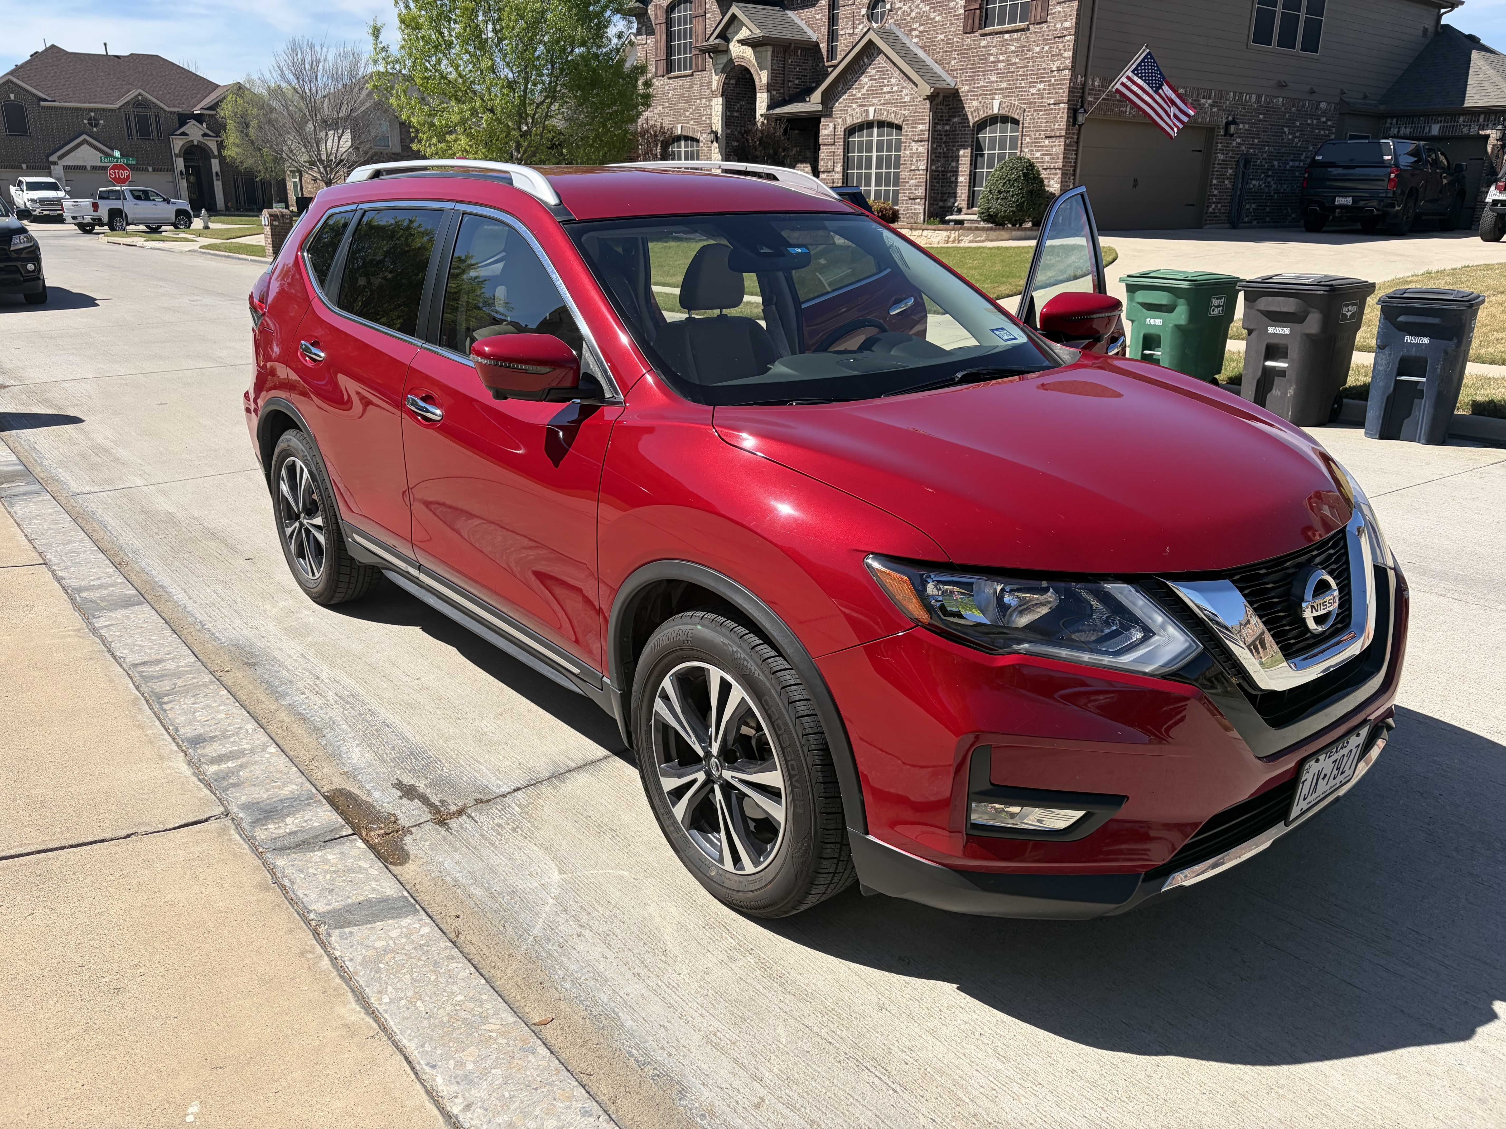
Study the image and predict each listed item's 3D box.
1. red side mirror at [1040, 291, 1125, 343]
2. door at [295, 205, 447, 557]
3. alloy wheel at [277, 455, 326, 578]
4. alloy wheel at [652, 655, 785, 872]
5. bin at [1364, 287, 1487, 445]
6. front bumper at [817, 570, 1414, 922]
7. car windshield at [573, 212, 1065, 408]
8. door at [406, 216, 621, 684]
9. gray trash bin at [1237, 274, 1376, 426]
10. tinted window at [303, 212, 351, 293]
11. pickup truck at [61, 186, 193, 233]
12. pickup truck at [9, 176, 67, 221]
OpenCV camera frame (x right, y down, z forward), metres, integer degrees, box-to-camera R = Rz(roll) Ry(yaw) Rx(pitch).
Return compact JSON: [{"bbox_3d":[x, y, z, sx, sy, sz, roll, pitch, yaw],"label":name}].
[{"bbox_3d":[1.111,-0.827,3.795,0.260,0.175,0.170,10,21,29],"label":"red side mirror"},{"bbox_3d":[-1.337,-0.674,3.975,0.240,1.140,1.060,-14,23,-38],"label":"door"},{"bbox_3d":[-1.744,-0.203,4.602,0.190,0.490,0.490,-14,23,-38],"label":"alloy wheel"},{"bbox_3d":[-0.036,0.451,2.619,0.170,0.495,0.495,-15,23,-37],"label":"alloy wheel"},{"bbox_3d":[4.960,-1.485,8.420,0.600,1.040,0.770,14,22,37],"label":"bin"},{"bbox_3d":[1.016,0.296,2.606,1.830,0.600,0.650,-14,23,-38],"label":"front bumper"},{"bbox_3d":[0.200,-0.776,3.272,1.380,0.150,0.860,-15,56,-37],"label":"car windshield"},{"bbox_3d":[-0.659,-0.393,3.180,0.270,1.170,1.160,-15,23,-37],"label":"door"},{"bbox_3d":[4.270,-1.680,8.890,0.850,1.100,0.720,-15,24,-41],"label":"gray trash bin"},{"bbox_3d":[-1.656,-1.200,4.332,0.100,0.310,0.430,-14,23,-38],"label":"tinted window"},{"bbox_3d":[-28.800,-16.450,52.400,2.060,1.950,5.900,6,19,16],"label":"pickup truck"},{"bbox_3d":[-34.401,-17.670,54.712,2.100,1.980,5.900,-13,22,-37],"label":"pickup truck"}]

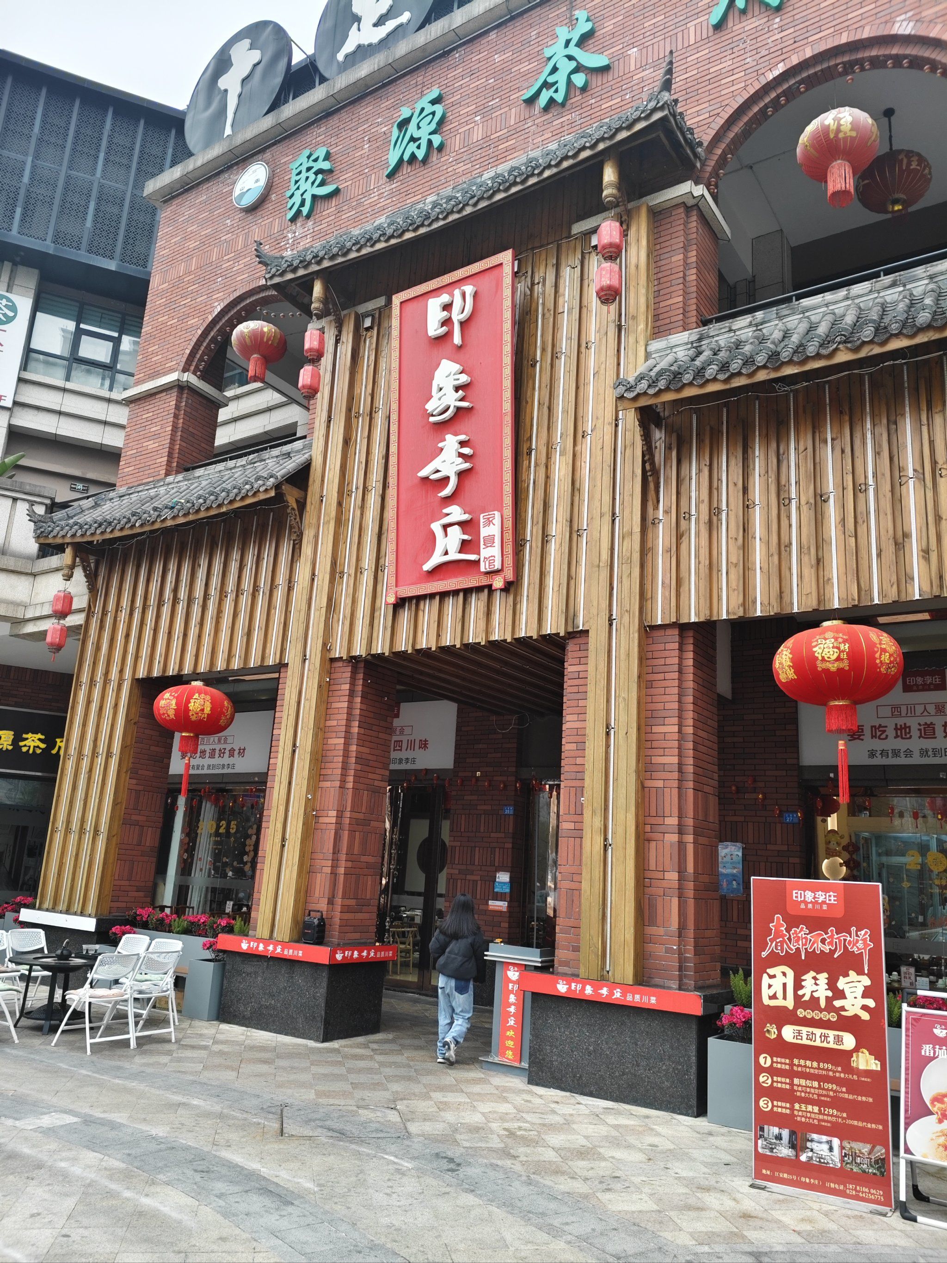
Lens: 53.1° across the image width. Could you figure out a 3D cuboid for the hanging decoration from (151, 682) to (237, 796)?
[{"bbox_3d":[-3.564,1.357,11.981,1.000,1.440,1.000,-6,-18,34],"label":"hanging decoration"}]

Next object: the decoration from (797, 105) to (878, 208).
[{"bbox_3d":[3.619,-4.680,9.398,0.770,1.000,0.770,-6,-17,34],"label":"decoration"}]

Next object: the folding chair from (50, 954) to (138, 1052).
[{"bbox_3d":[-3.508,3.459,8.936,0.590,0.830,0.490,-6,-17,34],"label":"folding chair"}]

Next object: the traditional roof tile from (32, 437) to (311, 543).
[{"bbox_3d":[-4.189,-1.899,12.990,4.850,1.050,0.880,-6,-18,34],"label":"traditional roof tile"}]

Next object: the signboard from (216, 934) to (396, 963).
[{"bbox_3d":[-1.899,3.587,10.796,1.730,0.165,1.120,-6,-17,34],"label":"signboard"}]

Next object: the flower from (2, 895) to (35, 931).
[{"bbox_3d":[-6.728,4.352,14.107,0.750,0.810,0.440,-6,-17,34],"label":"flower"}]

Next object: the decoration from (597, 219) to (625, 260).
[{"bbox_3d":[1.357,-3.879,9.380,0.265,0.390,0.265,-6,-17,34],"label":"decoration"}]

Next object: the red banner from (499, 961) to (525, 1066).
[{"bbox_3d":[0.361,3.558,8.855,0.230,0.850,0.030,-6,-18,34],"label":"red banner"}]

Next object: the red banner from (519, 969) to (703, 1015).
[{"bbox_3d":[1.120,3.046,8.014,1.700,0.155,0.030,-6,-18,34],"label":"red banner"}]

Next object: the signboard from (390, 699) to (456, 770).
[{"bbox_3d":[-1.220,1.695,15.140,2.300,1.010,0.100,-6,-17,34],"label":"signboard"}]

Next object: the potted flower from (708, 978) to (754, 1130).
[{"bbox_3d":[2.122,3.372,7.453,0.420,0.900,0.420,-6,-17,34],"label":"potted flower"}]

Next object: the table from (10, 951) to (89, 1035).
[{"bbox_3d":[-4.166,3.623,9.511,0.980,0.650,0.980,-6,-17,34],"label":"table"}]

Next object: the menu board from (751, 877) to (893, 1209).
[{"bbox_3d":[2.115,2.471,5.837,0.800,1.820,0.120,-5,-17,29],"label":"menu board"}]

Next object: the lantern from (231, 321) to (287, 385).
[{"bbox_3d":[-3.069,-3.942,13.526,0.790,0.880,0.790,3,-14,1],"label":"lantern"}]

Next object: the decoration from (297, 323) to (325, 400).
[{"bbox_3d":[-1.998,-3.334,11.763,0.260,0.980,0.260,3,-14,1],"label":"decoration"}]

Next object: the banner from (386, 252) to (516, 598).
[{"bbox_3d":[-0.253,-2.191,10.177,1.615,3.570,0.120,-7,-12,35],"label":"banner"}]

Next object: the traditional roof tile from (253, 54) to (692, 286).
[{"bbox_3d":[-0.250,-4.897,10.976,5.750,1.300,0.950,-6,-17,34],"label":"traditional roof tile"}]

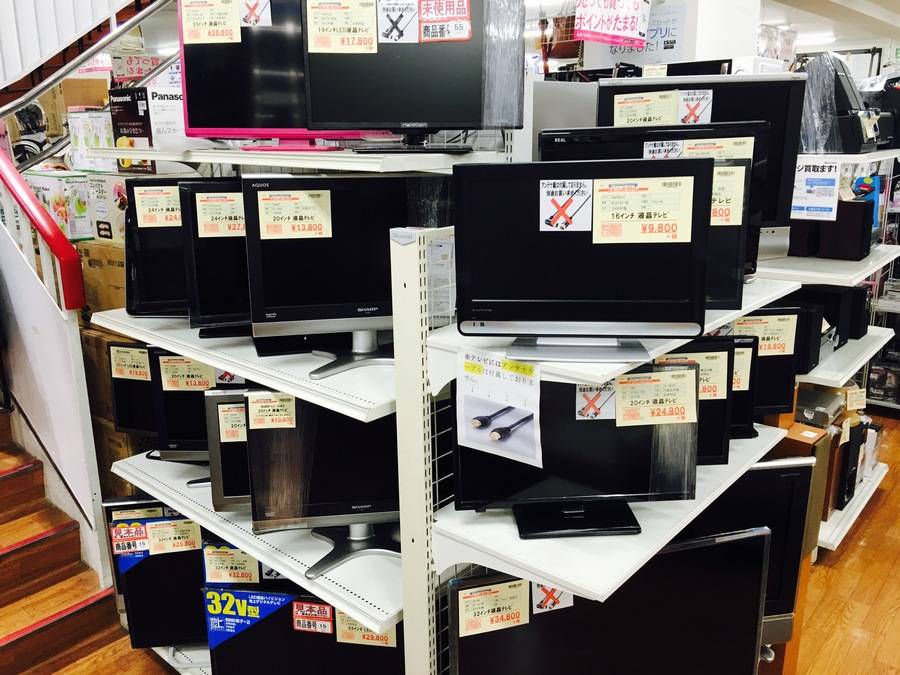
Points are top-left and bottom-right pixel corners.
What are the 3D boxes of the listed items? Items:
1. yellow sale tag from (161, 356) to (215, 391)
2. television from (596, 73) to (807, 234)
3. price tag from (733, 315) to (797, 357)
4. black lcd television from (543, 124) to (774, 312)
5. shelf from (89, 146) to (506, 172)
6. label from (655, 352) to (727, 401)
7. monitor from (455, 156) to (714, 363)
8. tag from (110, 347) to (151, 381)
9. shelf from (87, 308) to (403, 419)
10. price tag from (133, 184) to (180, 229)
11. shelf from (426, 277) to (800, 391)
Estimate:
[{"bbox_3d":[-0.730,0.101,2.110,0.153,0.100,0.005,-1,16,1],"label":"yellow sale tag"},{"bbox_3d":[0.603,-0.405,1.870,0.490,0.430,0.190,1,16,6],"label":"television"},{"bbox_3d":[0.753,-0.004,1.800,0.153,0.100,0.005,-3,16,-7],"label":"price tag"},{"bbox_3d":[0.437,-0.275,1.650,0.485,0.360,0.180,0,16,2],"label":"black lcd television"},{"bbox_3d":[-0.439,-0.436,1.820,1.180,0.035,0.350,13,21,40],"label":"shelf"},{"bbox_3d":[0.491,0.081,1.535,0.148,0.102,0.008,-2,16,-4],"label":"label"},{"bbox_3d":[0.206,-0.134,1.240,0.390,0.309,0.170,-1,16,0],"label":"monitor"},{"bbox_3d":[-1.000,0.083,2.370,0.148,0.102,0.008,3,16,13],"label":"tag"},{"bbox_3d":[-0.451,0.004,2.005,1.209,0.034,0.445,13,21,40],"label":"shelf"},{"bbox_3d":[-0.716,-0.329,1.900,0.153,0.100,0.005,-2,16,-3],"label":"price tag"},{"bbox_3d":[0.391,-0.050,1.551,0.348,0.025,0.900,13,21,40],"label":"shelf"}]

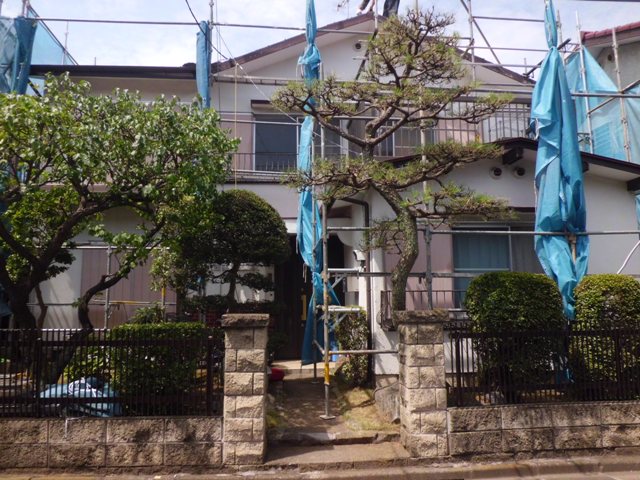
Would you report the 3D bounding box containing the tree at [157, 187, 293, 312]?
[{"bbox_3d":[-1.280,0.598,6.578,1.650,2.610,1.600,0,-7,-6],"label":"tree"}]

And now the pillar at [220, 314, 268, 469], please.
[{"bbox_3d":[-0.684,1.306,4.352,0.400,1.280,0.400,0,-7,-6],"label":"pillar"}]

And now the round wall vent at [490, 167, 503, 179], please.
[{"bbox_3d":[2.627,-1.008,7.105,0.170,0.170,0.080,0,-7,-6],"label":"round wall vent"}]

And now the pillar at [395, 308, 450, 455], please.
[{"bbox_3d":[0.946,1.315,4.504,0.400,1.290,0.400,0,-7,-6],"label":"pillar"}]

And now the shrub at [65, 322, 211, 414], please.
[{"bbox_3d":[-1.815,1.310,4.832,1.280,0.940,0.750,0,-7,-6],"label":"shrub"}]

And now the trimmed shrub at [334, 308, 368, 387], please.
[{"bbox_3d":[0.402,1.378,6.129,0.440,1.000,0.450,0,-7,-6],"label":"trimmed shrub"}]

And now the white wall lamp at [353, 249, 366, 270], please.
[{"bbox_3d":[0.527,0.273,6.412,0.200,0.260,0.140,3,-8,-30],"label":"white wall lamp"}]

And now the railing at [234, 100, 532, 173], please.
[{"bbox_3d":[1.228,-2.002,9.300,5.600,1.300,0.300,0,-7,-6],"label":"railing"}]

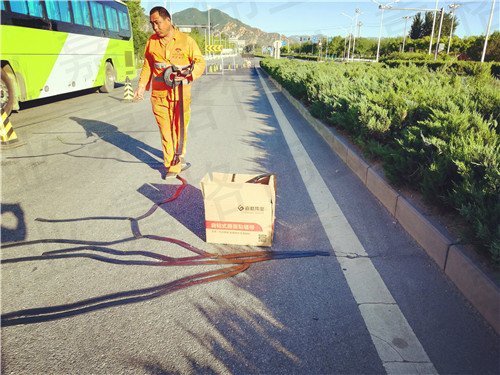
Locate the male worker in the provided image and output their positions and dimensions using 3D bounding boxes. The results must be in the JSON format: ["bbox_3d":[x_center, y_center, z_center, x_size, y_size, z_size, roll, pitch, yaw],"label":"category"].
[{"bbox_3d":[-0.830,-0.966,3.956,0.680,1.700,0.480,7,21,19],"label":"male worker"}]

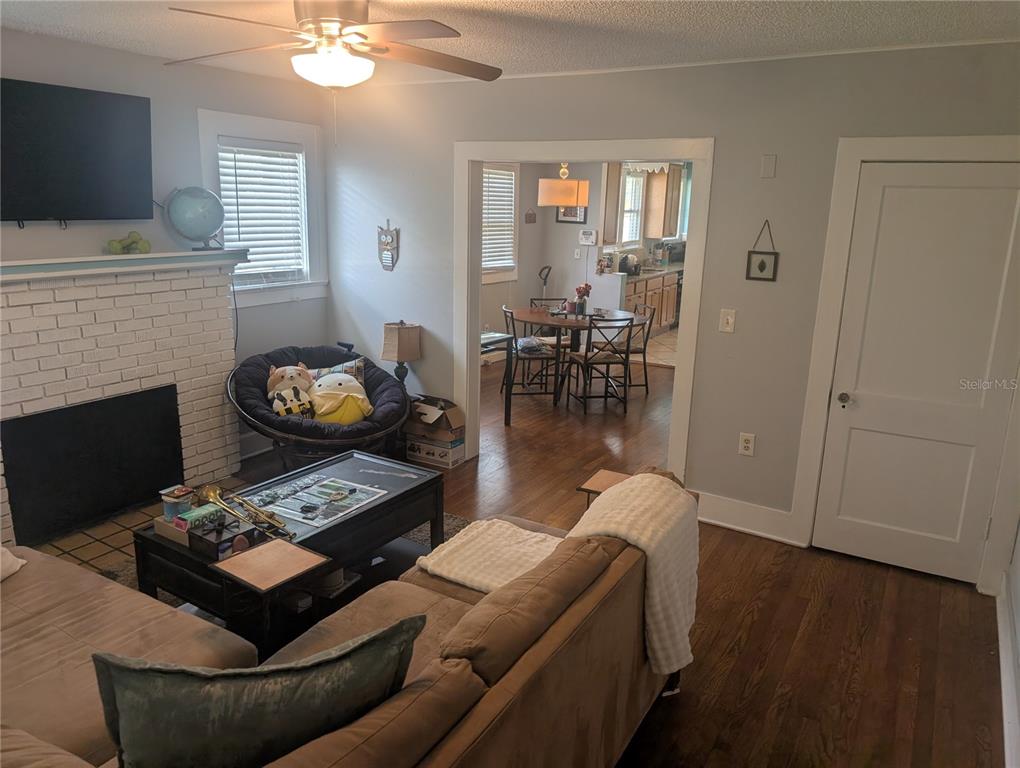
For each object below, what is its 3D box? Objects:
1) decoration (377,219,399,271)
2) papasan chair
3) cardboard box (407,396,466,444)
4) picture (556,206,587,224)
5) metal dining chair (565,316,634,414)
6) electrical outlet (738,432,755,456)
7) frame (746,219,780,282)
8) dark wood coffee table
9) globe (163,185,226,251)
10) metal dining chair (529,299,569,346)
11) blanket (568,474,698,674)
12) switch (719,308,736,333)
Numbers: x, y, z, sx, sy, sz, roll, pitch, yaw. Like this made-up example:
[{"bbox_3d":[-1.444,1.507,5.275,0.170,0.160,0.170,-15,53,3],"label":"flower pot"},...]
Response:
[{"bbox_3d":[-0.844,-0.949,4.900,0.170,0.350,0.030,10,17,29],"label":"decoration"},{"bbox_3d":[-1.185,0.204,4.485,1.130,0.820,1.100,-6,16,-27],"label":"papasan chair"},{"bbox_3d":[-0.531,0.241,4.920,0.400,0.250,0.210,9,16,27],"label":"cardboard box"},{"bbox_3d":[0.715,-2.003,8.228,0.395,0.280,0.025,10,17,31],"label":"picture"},{"bbox_3d":[0.794,-0.193,6.268,0.410,0.845,0.470,-2,15,-14],"label":"metal dining chair"},{"bbox_3d":[1.292,0.331,3.856,0.078,0.122,0.012,10,17,31],"label":"electrical outlet"},{"bbox_3d":[1.294,-0.679,3.612,0.156,0.310,0.020,10,17,31],"label":"frame"},{"bbox_3d":[-0.940,0.747,3.297,0.615,0.452,1.230,10,17,31],"label":"dark wood coffee table"},{"bbox_3d":[-1.845,-0.972,4.171,0.310,0.360,0.310,10,17,31],"label":"globe"},{"bbox_3d":[0.442,-0.425,7.129,0.410,0.845,0.470,-2,15,-14],"label":"metal dining chair"},{"bbox_3d":[0.400,0.658,2.367,0.420,0.670,0.500,10,17,31],"label":"blanket"},{"bbox_3d":[1.162,-0.338,3.783,0.079,0.121,0.014,10,17,31],"label":"switch"}]

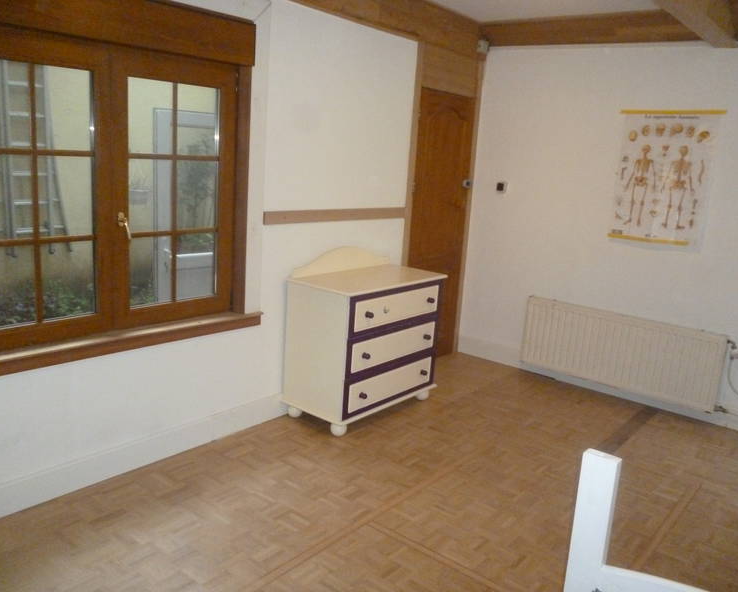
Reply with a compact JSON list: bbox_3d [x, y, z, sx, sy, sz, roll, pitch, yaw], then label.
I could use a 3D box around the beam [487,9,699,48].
[{"bbox_3d":[1.452,-1.810,4.361,1.539,0.171,0.080,13,16,38],"label":"beam"}]

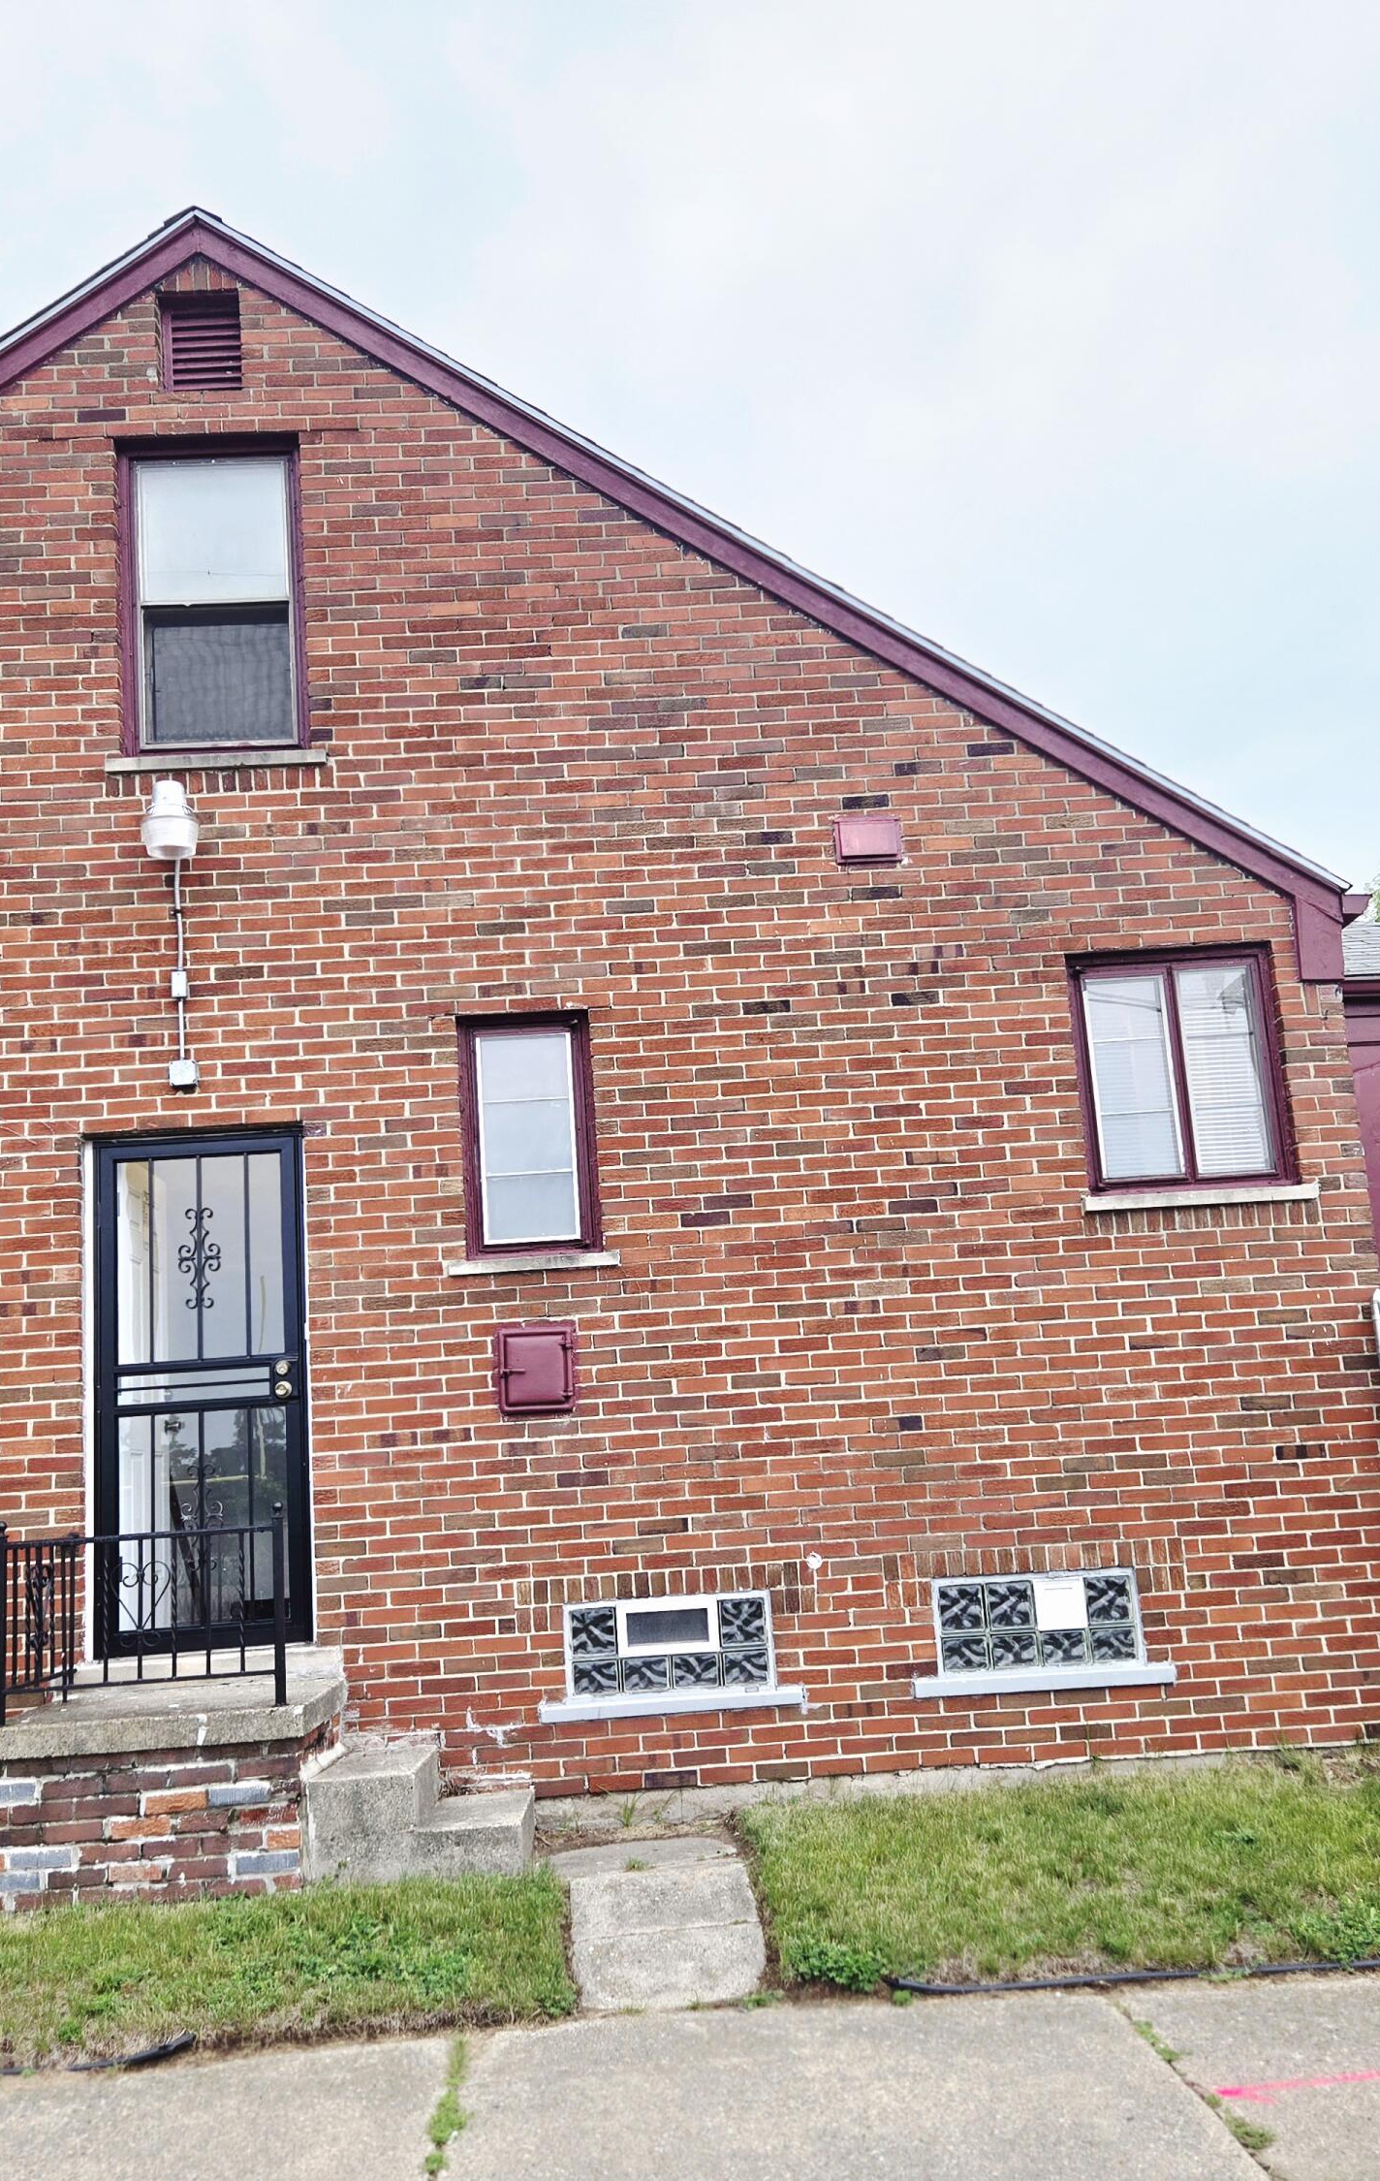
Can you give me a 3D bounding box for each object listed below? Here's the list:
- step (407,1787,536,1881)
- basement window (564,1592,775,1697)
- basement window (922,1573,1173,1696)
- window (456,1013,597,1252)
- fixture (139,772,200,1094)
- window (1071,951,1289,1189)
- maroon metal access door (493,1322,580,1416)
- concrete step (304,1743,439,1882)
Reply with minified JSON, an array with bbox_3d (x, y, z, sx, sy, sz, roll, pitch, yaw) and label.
[{"bbox_3d":[-0.788,2.770,7.206,0.366,0.174,0.750,-3,-11,-3],"label":"step"},{"bbox_3d":[-0.078,2.234,7.779,0.819,0.373,0.100,-3,-11,-3],"label":"basement window"},{"bbox_3d":[1.423,2.192,7.830,1.038,0.453,0.160,-3,-11,-3],"label":"basement window"},{"bbox_3d":[-0.672,0.196,8.154,0.544,1.010,0.120,-3,-11,-3],"label":"window"},{"bbox_3d":[-2.164,-0.671,8.066,0.237,1.306,0.280,-3,-11,-3],"label":"fixture"},{"bbox_3d":[2.103,-0.073,8.304,0.879,1.007,0.120,-3,-11,-3],"label":"window"},{"bbox_3d":[-0.623,1.140,7.916,0.311,0.374,0.070,-3,-11,-3],"label":"maroon metal access door"},{"bbox_3d":[-1.165,2.693,7.208,0.378,0.373,0.750,-3,-11,-3],"label":"concrete step"}]

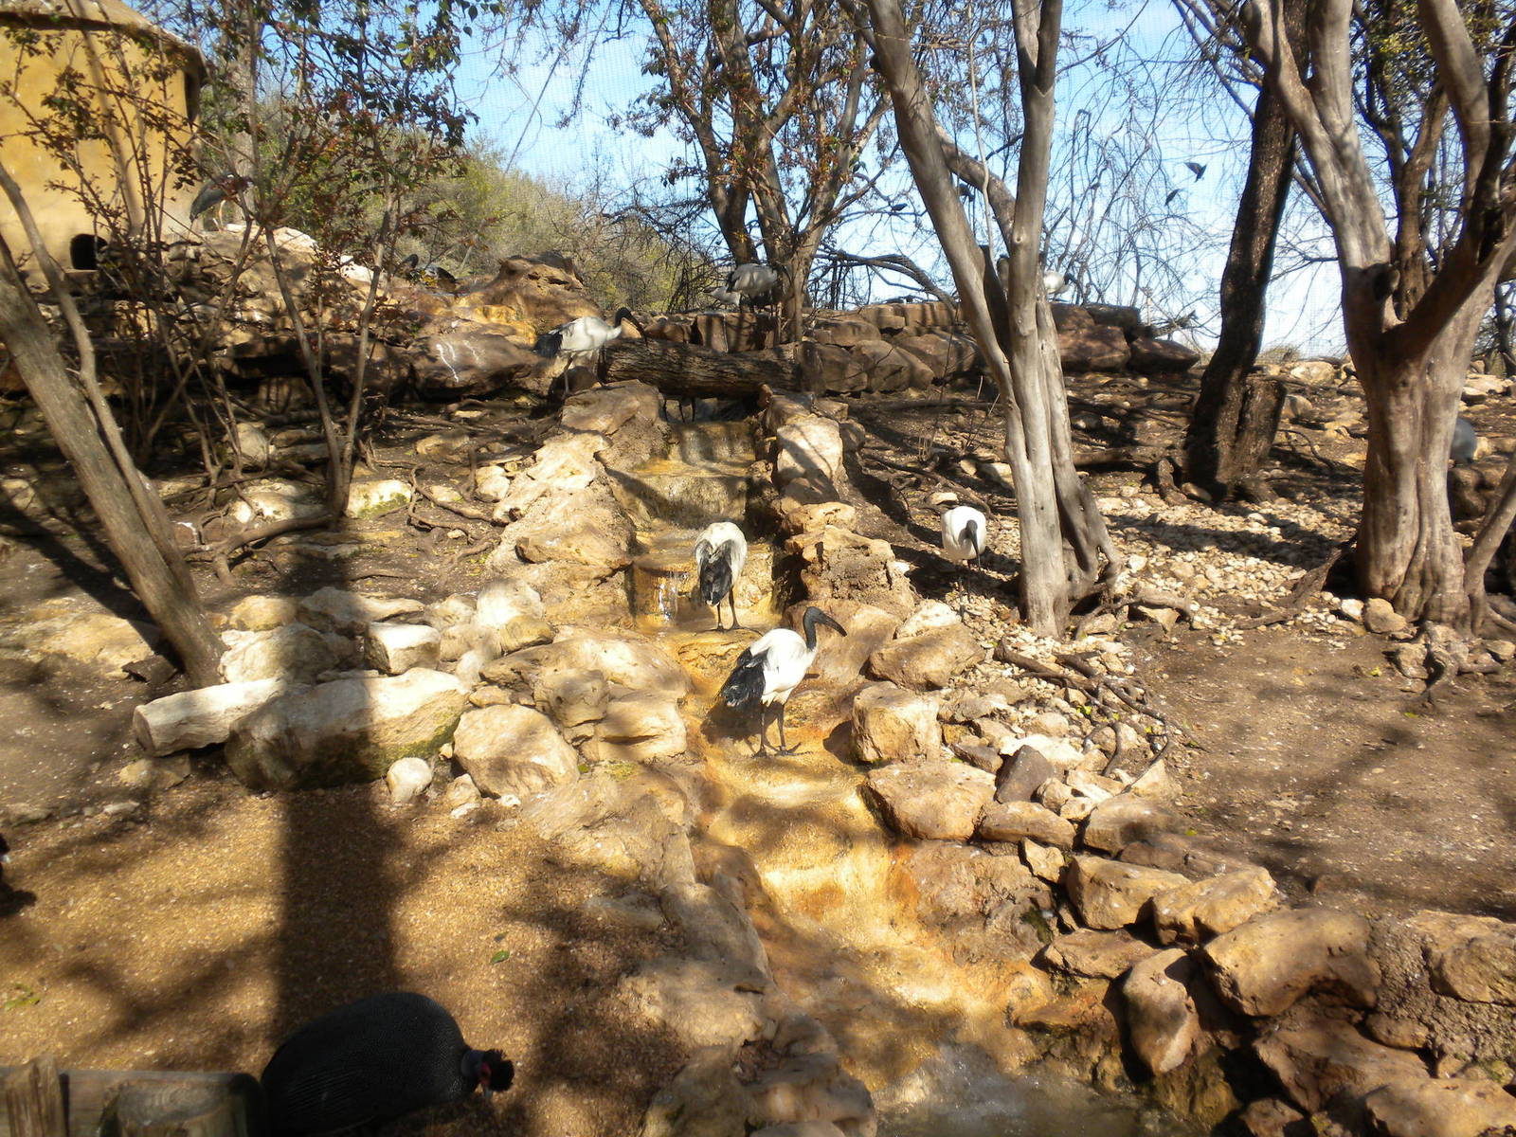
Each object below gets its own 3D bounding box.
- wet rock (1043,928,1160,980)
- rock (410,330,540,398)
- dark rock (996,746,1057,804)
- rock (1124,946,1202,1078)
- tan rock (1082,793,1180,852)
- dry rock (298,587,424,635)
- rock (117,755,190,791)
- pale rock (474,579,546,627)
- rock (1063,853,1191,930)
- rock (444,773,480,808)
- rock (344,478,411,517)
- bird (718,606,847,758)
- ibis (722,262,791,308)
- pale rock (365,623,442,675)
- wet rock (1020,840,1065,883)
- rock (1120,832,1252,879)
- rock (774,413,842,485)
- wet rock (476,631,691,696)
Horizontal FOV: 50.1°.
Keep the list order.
[{"bbox_3d":[0.923,1.042,4.400,0.285,0.090,0.155,0,8,0],"label":"wet rock"},{"bbox_3d":[-1.684,-1.217,9.600,0.760,0.410,0.500,-1,6,-10],"label":"rock"},{"bbox_3d":[0.857,0.658,5.200,0.180,0.160,0.140,0,8,0],"label":"dark rock"},{"bbox_3d":[1.096,1.200,4.400,0.175,0.302,0.270,0,6,0],"label":"rock"},{"bbox_3d":[1.118,0.764,4.850,0.290,0.135,0.210,1,6,13],"label":"tan rock"},{"bbox_3d":[-1.564,0.170,6.400,0.479,0.171,0.288,-1,7,-5],"label":"dry rock"},{"bbox_3d":[-2.181,0.744,5.850,0.260,0.140,0.180,-2,6,-21],"label":"rock"},{"bbox_3d":[-1.020,0.145,6.700,0.280,0.175,0.230,0,8,0],"label":"pale rock"},{"bbox_3d":[1.025,0.898,4.500,0.330,0.165,0.220,3,7,28],"label":"rock"},{"bbox_3d":[-0.939,0.706,5.150,0.111,0.105,0.094,-1,7,-10],"label":"rock"},{"bbox_3d":[-1.874,-0.348,8.000,0.340,0.190,0.250,-1,6,-13],"label":"rock"},{"bbox_3d":[0.095,0.428,6.200,0.520,0.560,0.200,-3,7,-30],"label":"bird"},{"bbox_3d":[-0.008,-1.903,11.000,0.440,0.330,0.200,0,8,0],"label":"ibis"},{"bbox_3d":[-1.346,0.301,6.150,0.220,0.155,0.200,-6,10,-35],"label":"pale rock"},{"bbox_3d":[0.838,0.857,4.750,0.125,0.105,0.100,0,8,0],"label":"wet rock"},{"bbox_3d":[1.371,0.920,5.200,0.403,0.097,0.240,2,6,20],"label":"rock"},{"bbox_3d":[0.277,-0.639,8.700,0.350,0.350,0.360,0,6,2],"label":"rock"},{"bbox_3d":[-0.640,0.358,6.150,0.760,0.185,0.400,0,8,0],"label":"wet rock"}]

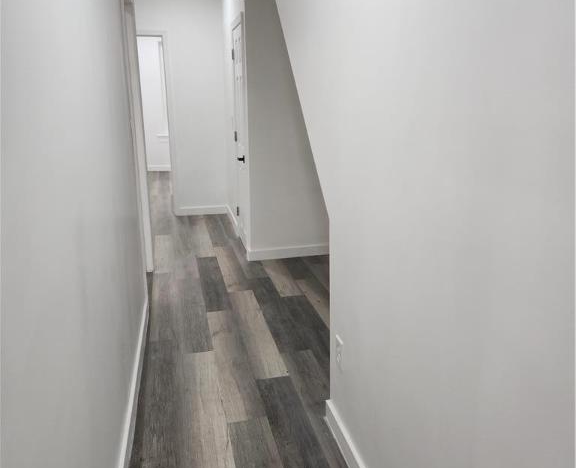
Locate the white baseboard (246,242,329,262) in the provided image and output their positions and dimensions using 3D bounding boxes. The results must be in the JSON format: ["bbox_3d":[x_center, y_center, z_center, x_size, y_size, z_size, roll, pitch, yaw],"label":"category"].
[{"bbox_3d":[0.032,0.168,4.613,0.800,0.092,0.018,-4,15,-11],"label":"white baseboard"}]

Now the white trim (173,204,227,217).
[{"bbox_3d":[-1.088,-0.291,6.426,0.660,0.092,0.018,-4,15,-11],"label":"white trim"}]

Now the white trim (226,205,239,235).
[{"bbox_3d":[-0.648,-0.176,5.959,0.018,0.092,1.107,-4,15,-11],"label":"white trim"}]

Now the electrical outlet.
[{"bbox_3d":[0.205,0.479,2.040,0.008,0.117,0.073,-4,15,-11],"label":"electrical outlet"}]

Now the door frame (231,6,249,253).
[{"bbox_3d":[-0.424,-0.862,4.767,0.045,2.000,0.650,-4,15,-11],"label":"door frame"}]

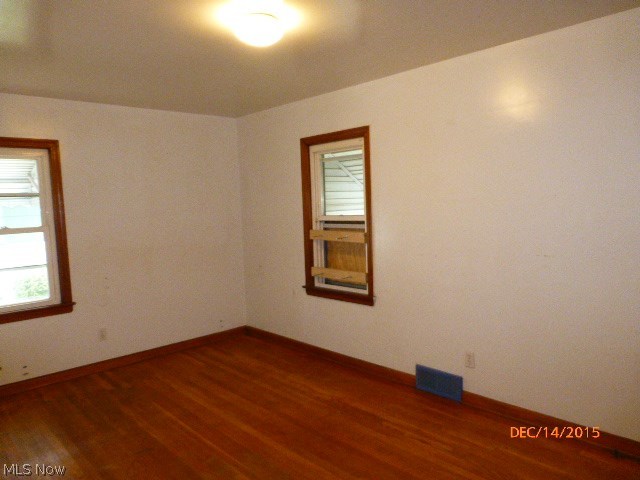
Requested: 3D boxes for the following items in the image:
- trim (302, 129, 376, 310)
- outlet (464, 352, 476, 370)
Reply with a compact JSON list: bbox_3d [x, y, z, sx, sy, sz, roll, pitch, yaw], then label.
[{"bbox_3d":[0.141,-0.194,3.942,0.070,1.480,0.830,-7,7,-44],"label":"trim"},{"bbox_3d":[1.056,0.847,3.123,0.012,0.113,0.073,-7,7,-44],"label":"outlet"}]

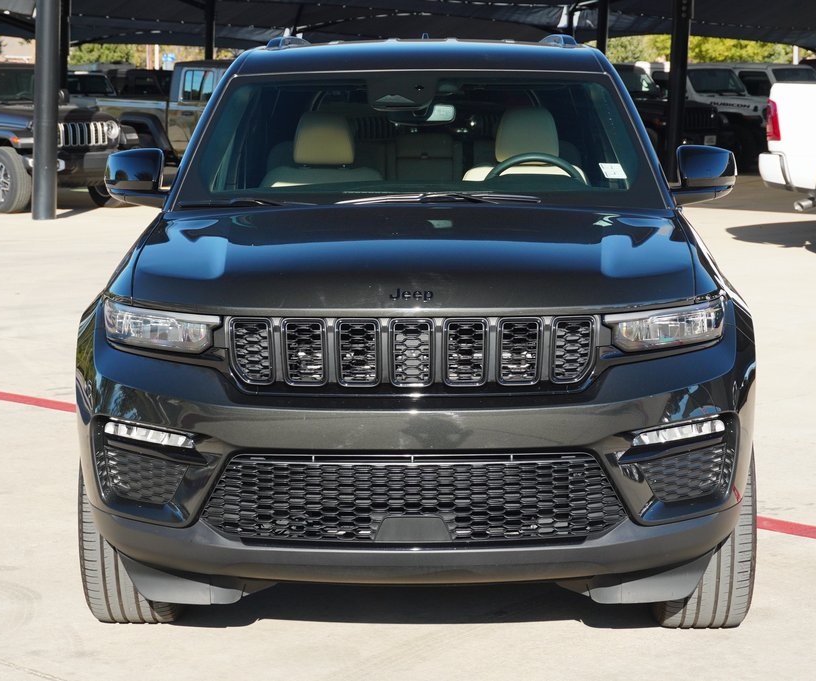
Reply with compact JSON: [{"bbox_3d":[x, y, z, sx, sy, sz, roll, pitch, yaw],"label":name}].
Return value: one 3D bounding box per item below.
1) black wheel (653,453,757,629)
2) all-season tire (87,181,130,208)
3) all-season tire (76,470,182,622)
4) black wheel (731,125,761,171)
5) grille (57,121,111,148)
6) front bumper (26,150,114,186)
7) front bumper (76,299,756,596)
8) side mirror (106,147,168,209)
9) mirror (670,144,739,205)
[{"bbox_3d":[0.856,0.452,6.123,0.275,0.773,0.773,0,7,1],"label":"black wheel"},{"bbox_3d":[-3.707,-2.065,26.037,0.810,0.810,0.260,7,10,43],"label":"all-season tire"},{"bbox_3d":[-0.804,0.445,6.150,0.275,0.773,0.773,0,7,1],"label":"all-season tire"},{"bbox_3d":[5.866,-3.405,36.600,0.830,0.830,0.285,7,10,43],"label":"black wheel"},{"bbox_3d":[-3.968,-2.498,25.120,0.100,0.310,0.800,7,10,43],"label":"grille"},{"bbox_3d":[-3.859,-2.089,25.068,0.360,0.390,1.660,7,10,43],"label":"front bumper"},{"bbox_3d":[0.015,0.282,5.481,1.870,0.770,0.580,0,7,1],"label":"front bumper"},{"bbox_3d":[-0.921,-0.549,7.035,0.225,0.205,0.150,0,7,1],"label":"side mirror"},{"bbox_3d":[0.997,-0.557,7.002,0.225,0.205,0.150,0,7,1],"label":"mirror"}]

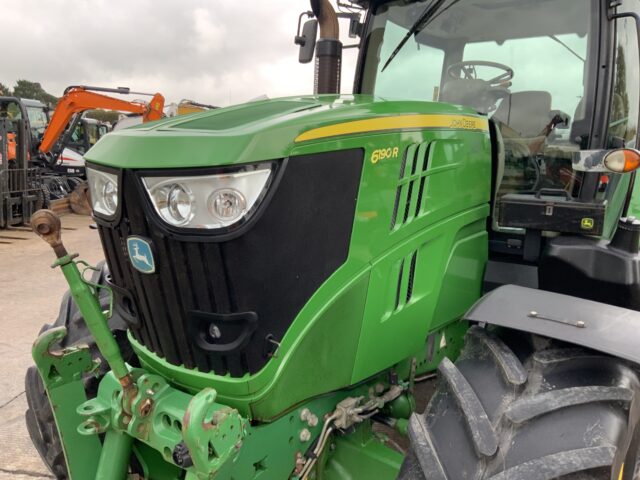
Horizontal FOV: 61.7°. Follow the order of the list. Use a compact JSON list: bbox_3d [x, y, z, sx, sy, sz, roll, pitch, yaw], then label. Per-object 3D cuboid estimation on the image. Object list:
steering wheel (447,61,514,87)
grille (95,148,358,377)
[{"bbox_3d":[1.035,-1.061,3.464,0.410,0.070,0.410,7,0,37],"label":"steering wheel"},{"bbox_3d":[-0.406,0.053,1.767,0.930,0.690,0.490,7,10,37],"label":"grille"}]

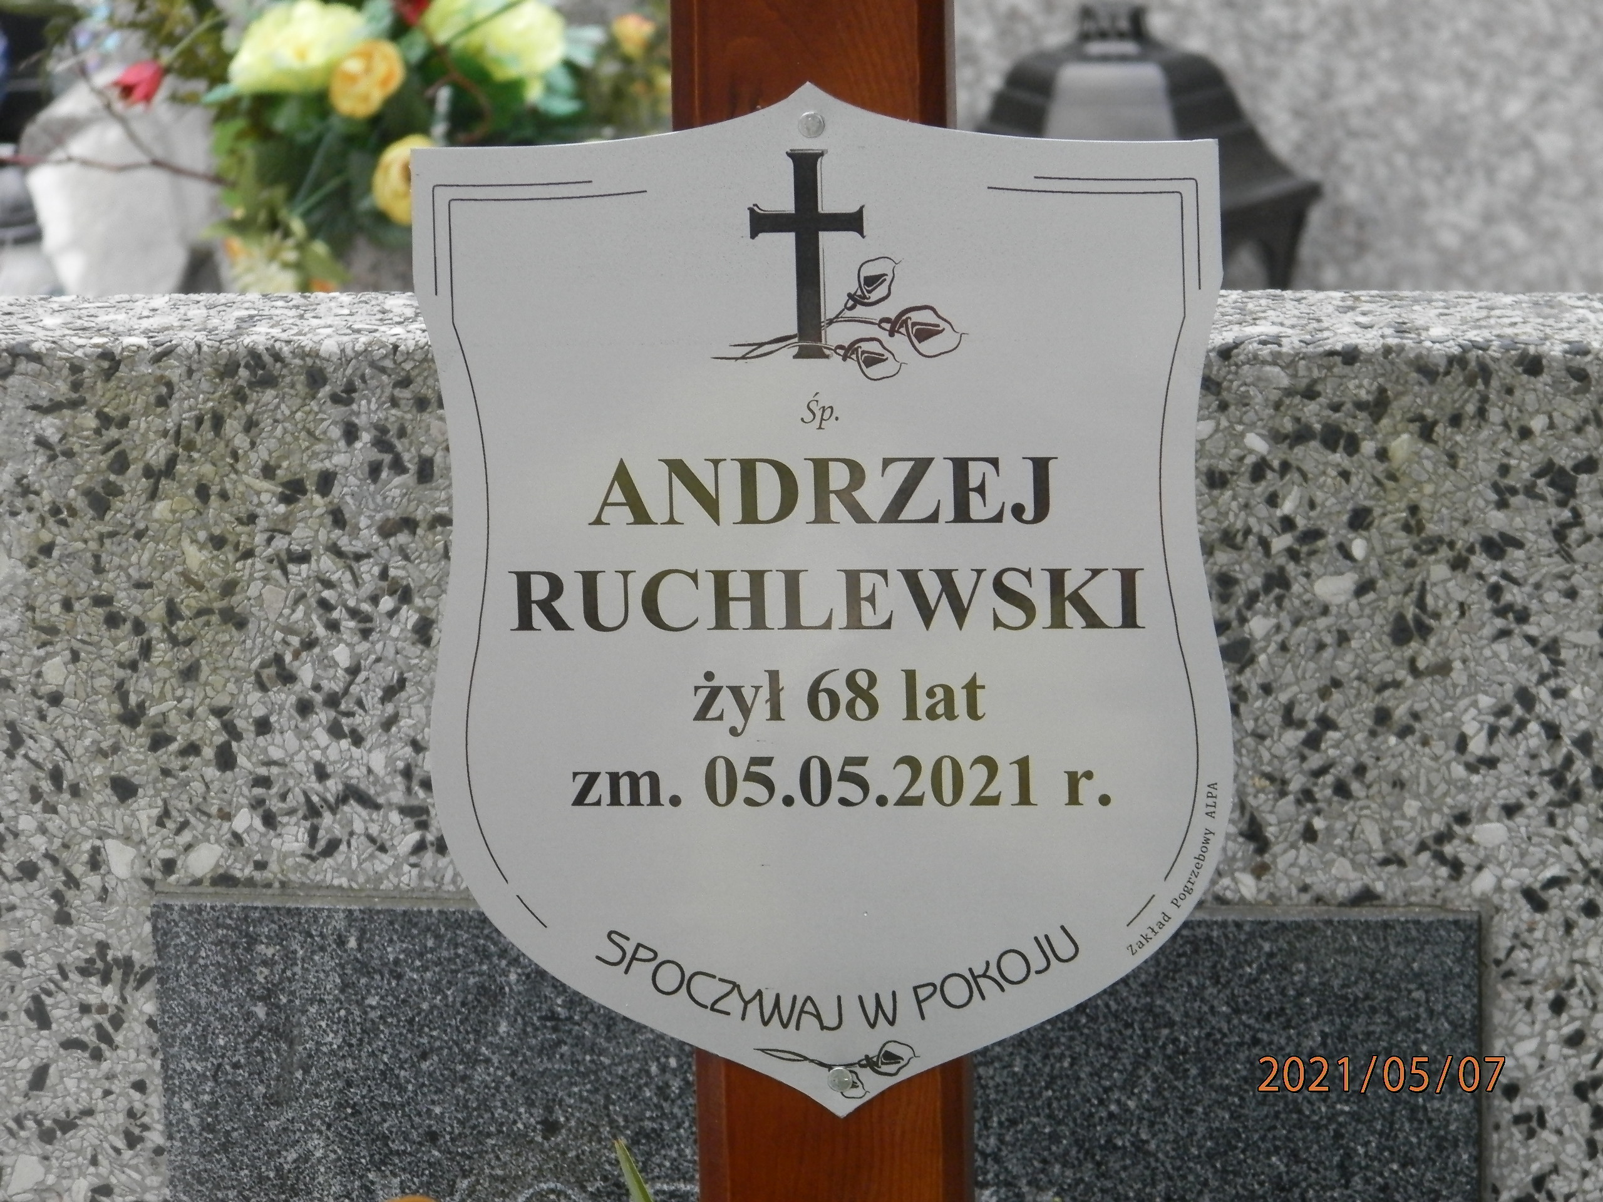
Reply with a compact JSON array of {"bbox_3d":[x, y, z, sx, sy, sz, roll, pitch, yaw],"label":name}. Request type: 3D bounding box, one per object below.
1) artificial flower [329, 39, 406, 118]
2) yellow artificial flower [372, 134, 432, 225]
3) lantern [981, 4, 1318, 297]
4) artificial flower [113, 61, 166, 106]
[{"bbox_3d":[-0.209,-0.252,5.000,0.038,0.038,0.031,-1,13,0],"label":"artificial flower"},{"bbox_3d":[-0.187,-0.203,5.000,0.042,0.043,0.032,-1,13,0],"label":"yellow artificial flower"},{"bbox_3d":[0.165,-0.176,5.400,0.215,0.280,0.190,-1,13,0],"label":"lantern"},{"bbox_3d":[-0.313,-0.245,4.900,0.026,0.024,0.024,-28,25,-30],"label":"artificial flower"}]

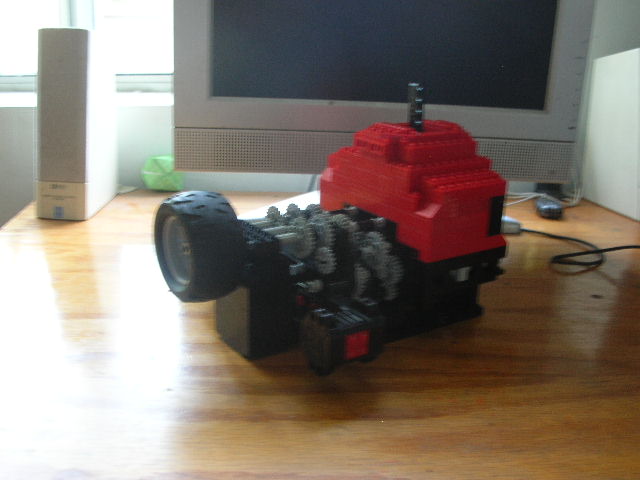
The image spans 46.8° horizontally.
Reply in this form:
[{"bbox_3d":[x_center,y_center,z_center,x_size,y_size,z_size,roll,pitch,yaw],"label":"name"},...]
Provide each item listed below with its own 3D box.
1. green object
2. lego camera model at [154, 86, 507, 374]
[{"bbox_3d":[-0.192,-0.084,0.909,0.044,0.041,0.044,-7,19,-24],"label":"green object"},{"bbox_3d":[0.006,-0.025,0.525,0.239,0.167,0.161,-10,21,-31],"label":"lego camera model"}]

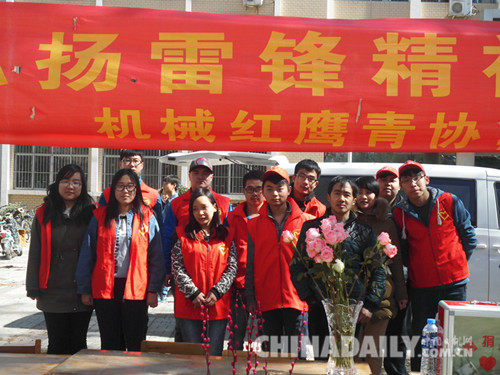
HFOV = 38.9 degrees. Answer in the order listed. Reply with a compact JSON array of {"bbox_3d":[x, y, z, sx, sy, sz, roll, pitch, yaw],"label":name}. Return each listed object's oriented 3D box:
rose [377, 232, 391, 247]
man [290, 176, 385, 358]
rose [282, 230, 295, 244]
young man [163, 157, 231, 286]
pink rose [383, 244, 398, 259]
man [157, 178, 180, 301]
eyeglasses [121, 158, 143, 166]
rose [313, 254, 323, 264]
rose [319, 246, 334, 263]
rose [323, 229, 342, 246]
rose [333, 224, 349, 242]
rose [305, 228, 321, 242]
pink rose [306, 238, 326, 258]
[{"bbox_3d":[0.534,0.206,2.820,0.055,0.055,0.055,18,15,0],"label":"rose"},{"bbox_3d":[0.540,0.785,4.450,0.570,1.700,0.320,2,1,3],"label":"man"},{"bbox_3d":[0.153,0.197,2.800,0.050,0.053,0.050,-24,6,0],"label":"rose"},{"bbox_3d":[-0.389,0.657,5.350,0.530,1.767,0.320,0,0,-5],"label":"young man"},{"bbox_3d":[0.558,0.253,2.800,0.056,0.056,0.057,-48,0,-44],"label":"pink rose"},{"bbox_3d":[-1.020,0.675,8.900,0.360,1.660,0.480,1,1,-37],"label":"man"},{"bbox_3d":[-0.865,-0.184,5.200,0.145,0.045,0.140,5,-5,-8],"label":"eyeglasses"},{"bbox_3d":[0.272,0.282,2.790,0.052,0.052,0.052,-17,31,0],"label":"rose"},{"bbox_3d":[0.303,0.262,2.770,0.058,0.057,0.058,4,41,0],"label":"rose"},{"bbox_3d":[0.323,0.197,2.790,0.066,0.064,0.066,0,27,0],"label":"rose"},{"bbox_3d":[0.362,0.184,2.830,0.063,0.065,0.063,16,21,0],"label":"rose"},{"bbox_3d":[0.248,0.190,2.800,0.058,0.055,0.056,-9,6,0],"label":"rose"},{"bbox_3d":[0.264,0.241,2.800,0.072,0.070,0.066,-6,15,0],"label":"pink rose"}]

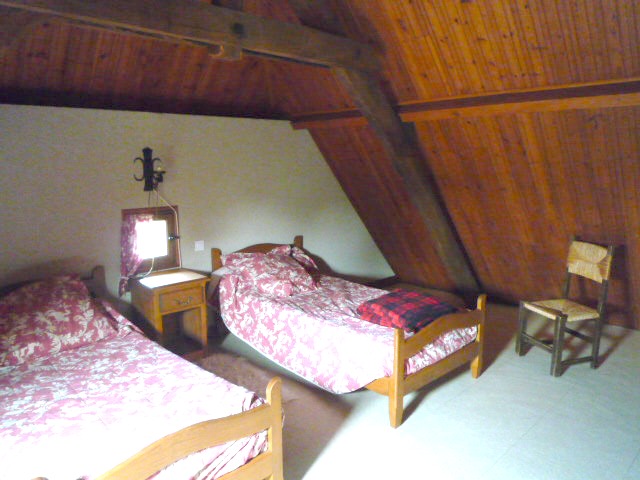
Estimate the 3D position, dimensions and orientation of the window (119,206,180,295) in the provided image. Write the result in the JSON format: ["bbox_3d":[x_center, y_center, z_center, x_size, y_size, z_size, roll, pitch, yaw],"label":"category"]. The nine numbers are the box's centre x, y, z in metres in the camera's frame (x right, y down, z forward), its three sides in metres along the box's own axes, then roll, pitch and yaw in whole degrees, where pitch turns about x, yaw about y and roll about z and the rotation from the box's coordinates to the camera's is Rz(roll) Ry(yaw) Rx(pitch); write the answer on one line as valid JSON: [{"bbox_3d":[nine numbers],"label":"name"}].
[{"bbox_3d":[-1.322,0.064,3.647,0.481,0.633,0.090,-9,14,-42],"label":"window"}]

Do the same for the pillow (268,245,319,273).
[{"bbox_3d":[-0.277,0.178,4.215,0.540,0.230,0.400,-9,14,-42],"label":"pillow"}]

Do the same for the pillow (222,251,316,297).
[{"bbox_3d":[-0.358,0.239,3.888,0.630,0.230,0.620,-9,14,-42],"label":"pillow"}]

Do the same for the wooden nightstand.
[{"bbox_3d":[-1.168,0.573,3.615,0.455,0.571,0.445,-9,14,-42],"label":"wooden nightstand"}]

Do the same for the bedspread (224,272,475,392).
[{"bbox_3d":[0.131,0.610,3.556,1.040,0.440,1.830,-9,14,-42],"label":"bedspread"}]

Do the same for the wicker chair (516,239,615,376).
[{"bbox_3d":[1.814,0.475,3.431,0.441,0.924,0.403,-3,11,-18],"label":"wicker chair"}]

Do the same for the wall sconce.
[{"bbox_3d":[-1.258,-0.529,3.488,0.206,0.329,0.170,-9,14,-42],"label":"wall sconce"}]

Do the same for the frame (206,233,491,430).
[{"bbox_3d":[0.112,0.520,3.580,0.966,0.727,2.004,-9,14,-42],"label":"frame"}]

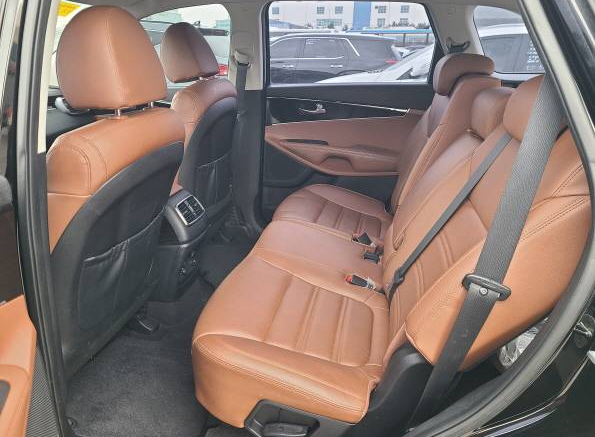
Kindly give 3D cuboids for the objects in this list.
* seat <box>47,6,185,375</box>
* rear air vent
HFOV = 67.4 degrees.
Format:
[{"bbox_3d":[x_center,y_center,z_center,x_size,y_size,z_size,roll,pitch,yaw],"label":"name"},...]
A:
[{"bbox_3d":[-0.689,-0.006,1.208,0.740,1.020,0.530,4,22,11],"label":"seat"},{"bbox_3d":[-0.387,-0.026,1.579,0.035,0.085,0.125,-22,15,19],"label":"rear air vent"}]

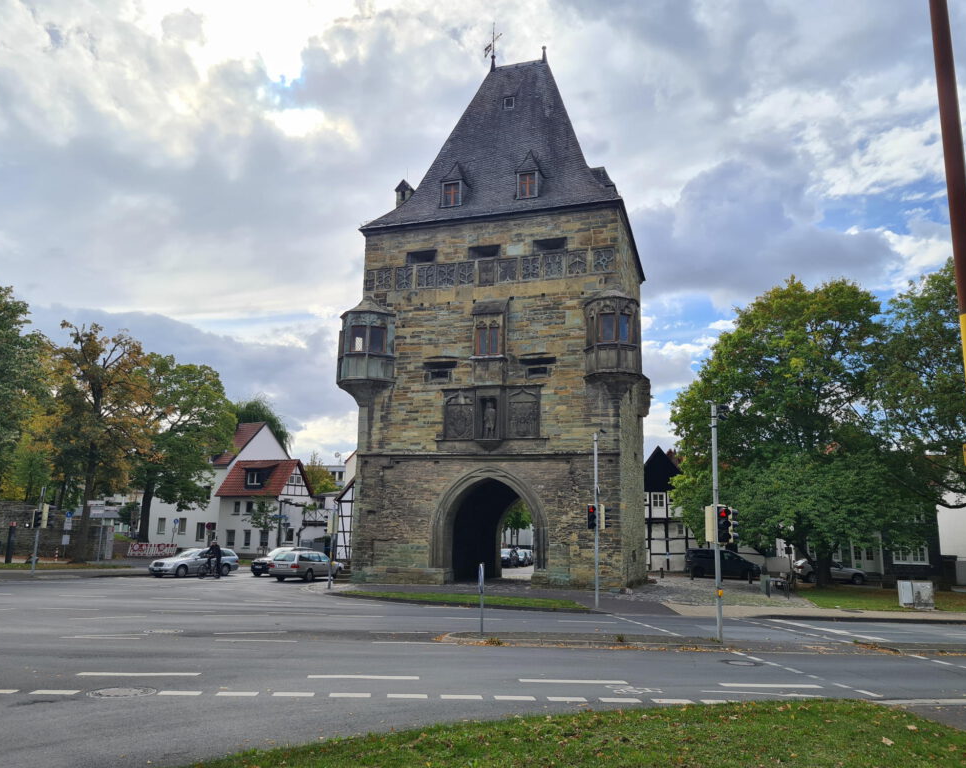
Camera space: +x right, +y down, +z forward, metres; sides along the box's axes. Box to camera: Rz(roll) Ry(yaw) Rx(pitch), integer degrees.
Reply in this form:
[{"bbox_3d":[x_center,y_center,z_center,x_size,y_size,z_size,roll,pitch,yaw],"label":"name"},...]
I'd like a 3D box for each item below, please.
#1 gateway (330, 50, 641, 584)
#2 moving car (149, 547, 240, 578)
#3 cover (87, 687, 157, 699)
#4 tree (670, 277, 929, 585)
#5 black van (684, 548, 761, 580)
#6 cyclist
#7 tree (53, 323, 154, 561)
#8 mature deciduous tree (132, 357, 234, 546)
[{"bbox_3d":[1.664,-4.573,43.792,15.200,30.600,13.300,-2,-12,17],"label":"gateway"},{"bbox_3d":[-14.892,9.218,39.901,1.810,1.490,4.680,-6,-13,30],"label":"moving car"},{"bbox_3d":[-4.547,3.912,9.696,0.780,0.060,0.780,1,-11,0],"label":"cover"},{"bbox_3d":[17.318,2.278,43.284,13.827,17.509,13.136,1,-12,0],"label":"tree"},{"bbox_3d":[15.671,11.786,50.479,4.680,1.840,1.880,2,-11,-1],"label":"black van"},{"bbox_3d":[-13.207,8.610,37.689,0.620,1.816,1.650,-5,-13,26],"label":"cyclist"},{"bbox_3d":[-23.770,3.430,48.457,6.200,15.002,6.200,7,-13,-27],"label":"tree"},{"bbox_3d":[-23.594,5.139,62.139,8.602,15.484,8.602,1,-12,0],"label":"mature deciduous tree"}]

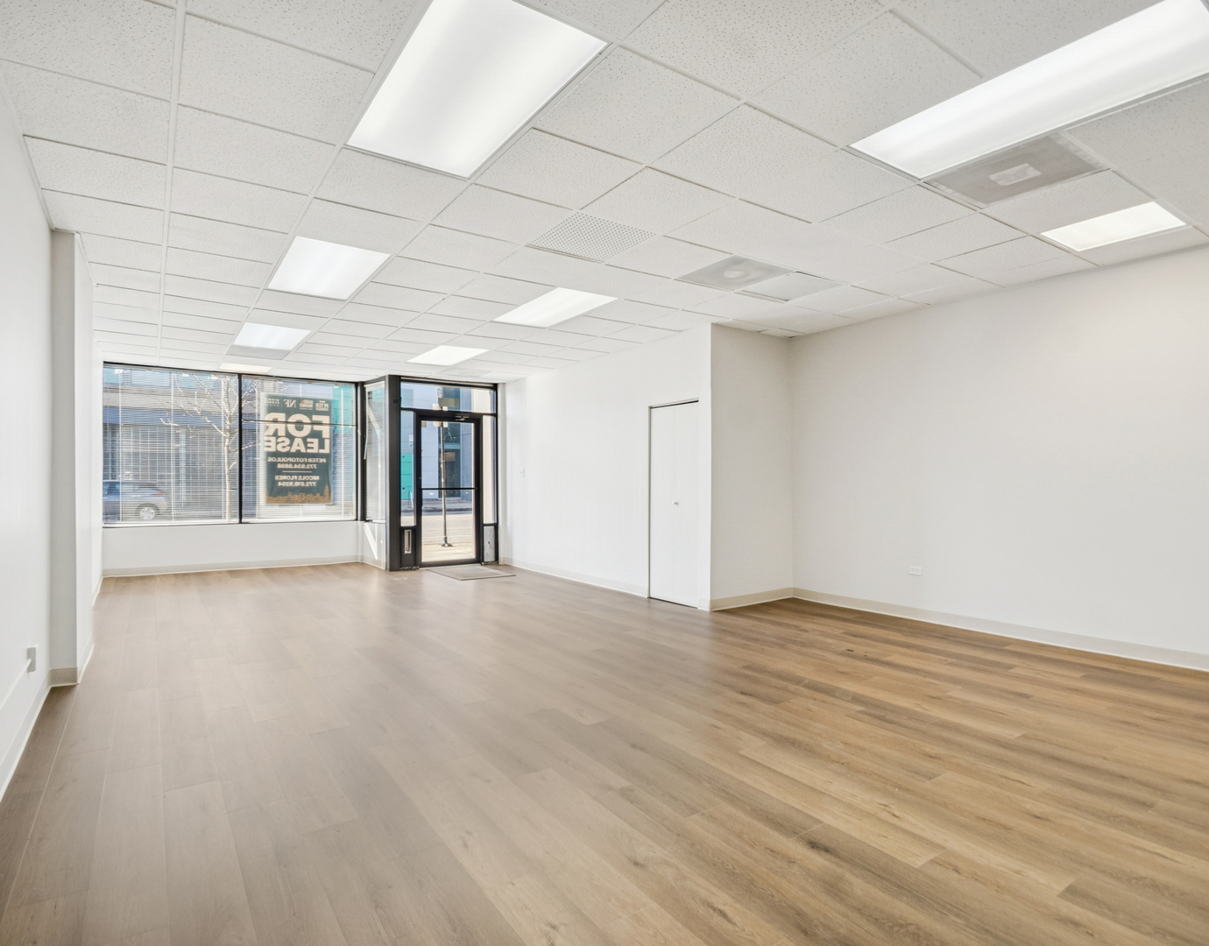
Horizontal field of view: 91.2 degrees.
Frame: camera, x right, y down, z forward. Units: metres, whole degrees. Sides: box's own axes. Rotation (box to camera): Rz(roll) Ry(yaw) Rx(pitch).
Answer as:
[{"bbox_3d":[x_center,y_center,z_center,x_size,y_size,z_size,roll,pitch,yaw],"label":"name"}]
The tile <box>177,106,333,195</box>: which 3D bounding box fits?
[{"bbox_3d":[-1.681,-1.518,2.834,0.600,0.022,0.600,0,-1,-34],"label":"tile"}]

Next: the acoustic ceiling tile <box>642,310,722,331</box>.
[{"bbox_3d":[0.777,-1.470,5.761,0.600,0.022,0.600,0,-1,-34],"label":"acoustic ceiling tile"}]

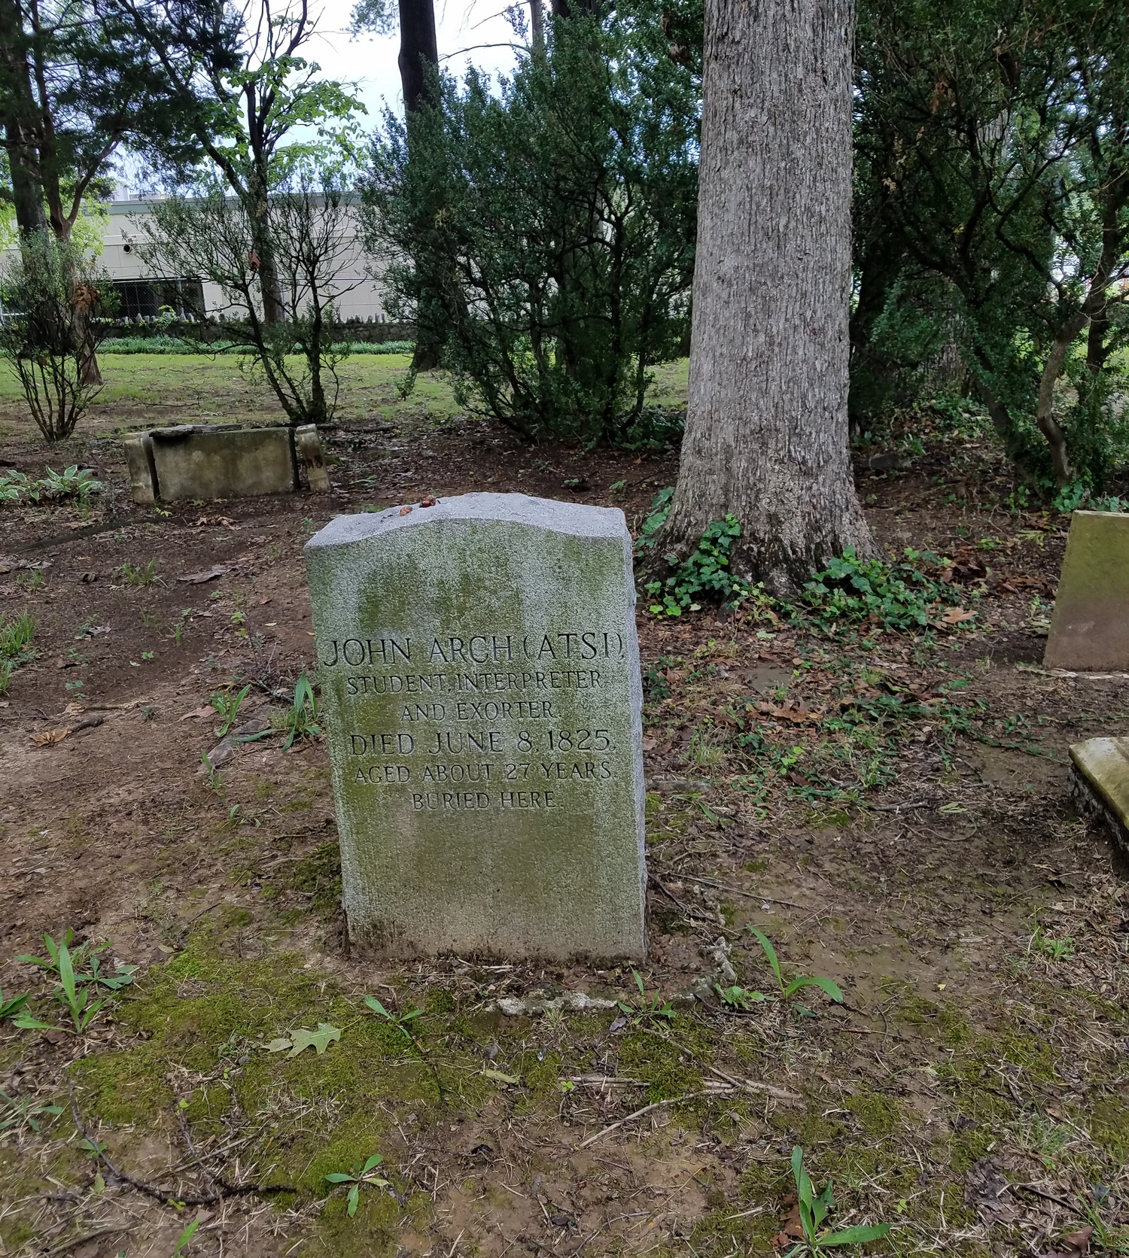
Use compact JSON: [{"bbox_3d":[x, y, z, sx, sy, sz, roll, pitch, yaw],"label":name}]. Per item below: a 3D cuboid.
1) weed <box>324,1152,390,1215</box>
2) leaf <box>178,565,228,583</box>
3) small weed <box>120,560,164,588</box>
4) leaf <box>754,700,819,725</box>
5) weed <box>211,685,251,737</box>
[{"bbox_3d":[-0.330,0.891,1.817,0.098,0.033,0.108,0,17,0],"label":"weed"},{"bbox_3d":[-2.063,-0.317,6.381,0.270,0.045,0.160,-14,21,-38],"label":"leaf"},{"bbox_3d":[-2.049,-0.267,5.492,0.185,0.100,0.130,0,17,0],"label":"small weed"},{"bbox_3d":[0.746,0.280,3.805,0.210,0.040,0.120,0,17,0],"label":"leaf"},{"bbox_3d":[-1.213,0.291,4.091,0.130,0.130,0.150,-1,16,0],"label":"weed"}]

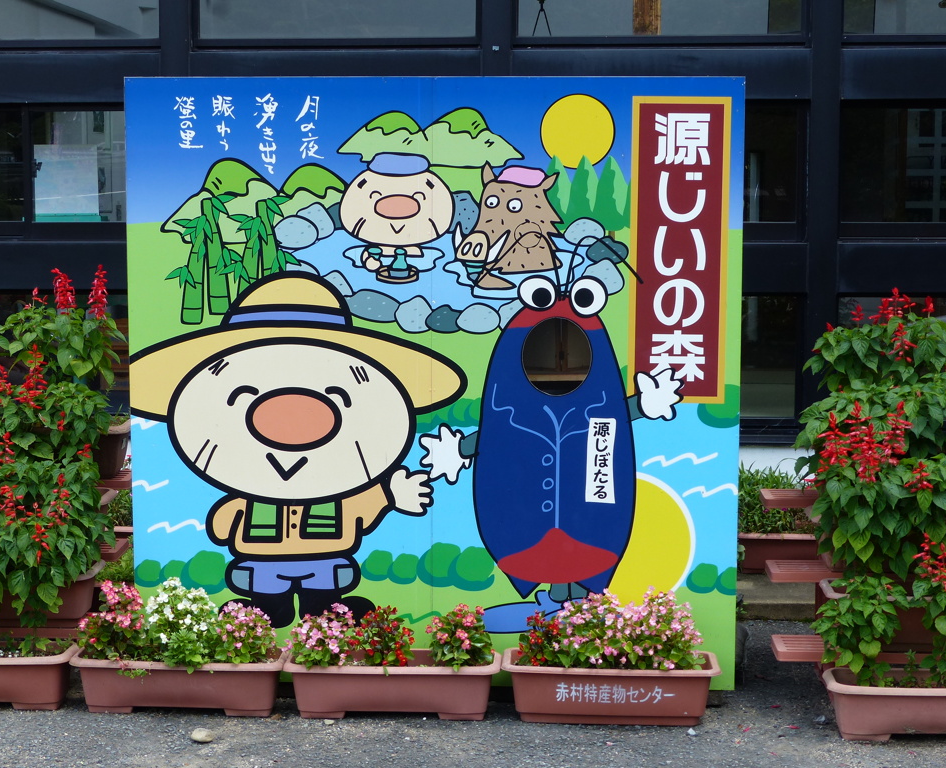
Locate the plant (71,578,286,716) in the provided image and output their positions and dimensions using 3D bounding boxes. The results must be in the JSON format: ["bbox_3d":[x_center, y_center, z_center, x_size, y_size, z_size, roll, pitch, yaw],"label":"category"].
[{"bbox_3d":[-0.887,0.779,5.243,0.615,0.391,0.235,1,6,5],"label":"plant"}]

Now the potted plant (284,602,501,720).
[{"bbox_3d":[-0.234,0.815,5.192,0.635,0.330,0.235,0,6,3],"label":"potted plant"}]

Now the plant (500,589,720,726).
[{"bbox_3d":[0.410,0.794,5.162,0.635,0.379,0.235,0,6,4],"label":"plant"}]

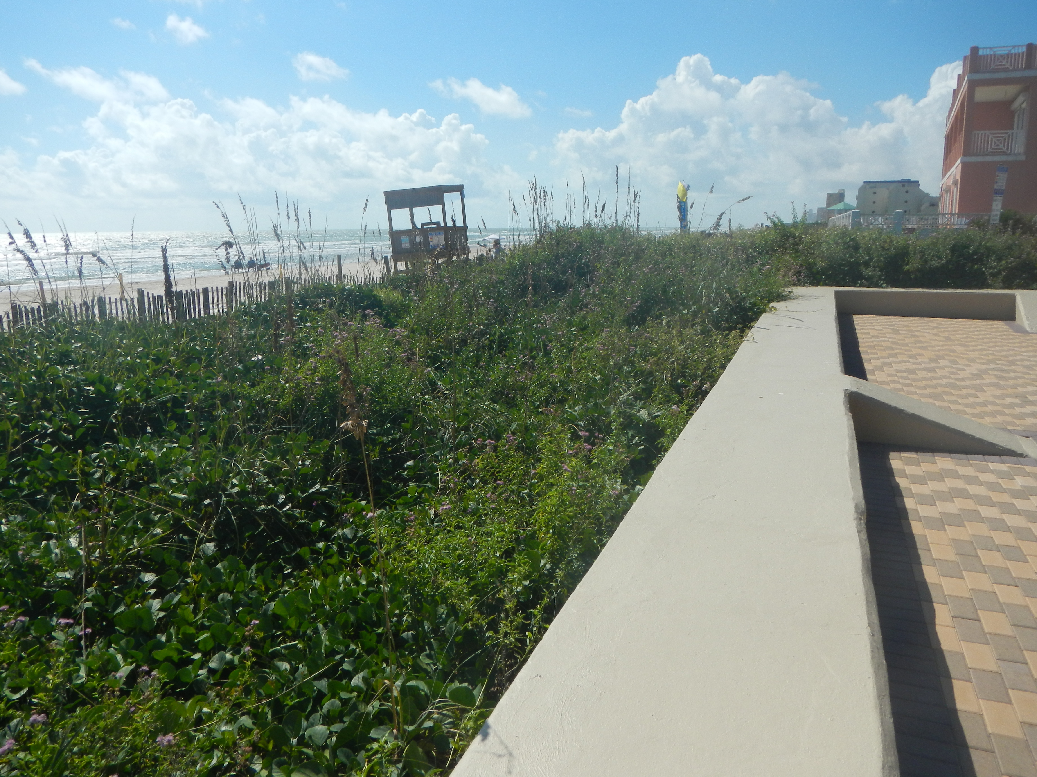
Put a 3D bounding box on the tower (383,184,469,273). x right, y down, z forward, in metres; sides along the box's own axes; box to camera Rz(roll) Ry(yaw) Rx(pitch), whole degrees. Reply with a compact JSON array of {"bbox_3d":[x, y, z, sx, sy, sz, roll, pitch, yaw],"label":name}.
[{"bbox_3d":[-3.398,-5.812,32.053,2.353,3.561,2.209,0,11,18],"label":"tower"}]

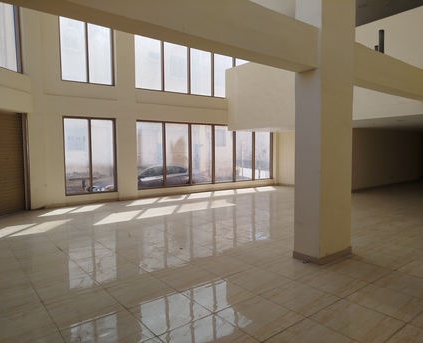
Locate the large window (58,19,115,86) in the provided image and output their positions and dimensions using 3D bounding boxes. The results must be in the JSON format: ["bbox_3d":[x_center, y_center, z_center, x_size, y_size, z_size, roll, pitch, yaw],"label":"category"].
[{"bbox_3d":[-3.688,-3.753,9.523,1.550,2.200,0.130,-3,4,-35],"label":"large window"}]

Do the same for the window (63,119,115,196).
[{"bbox_3d":[-3.649,-0.468,9.705,1.540,2.300,0.130,-3,4,-35],"label":"window"}]

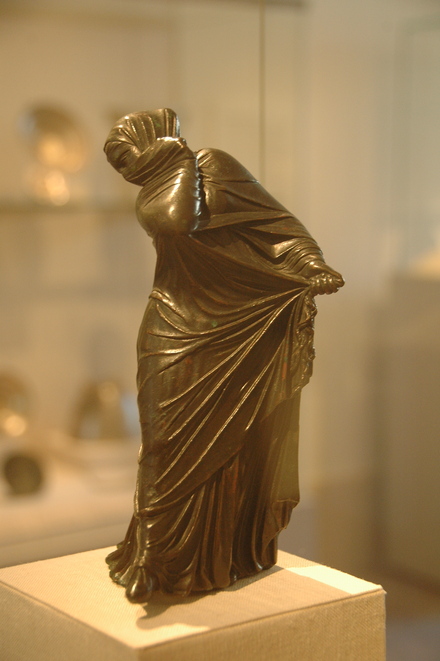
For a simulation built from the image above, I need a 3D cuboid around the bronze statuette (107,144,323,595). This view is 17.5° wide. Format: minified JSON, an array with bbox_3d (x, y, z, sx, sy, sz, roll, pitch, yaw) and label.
[{"bbox_3d":[0.000,0.007,0.622,0.104,0.205,0.088,3,7,28],"label":"bronze statuette"}]

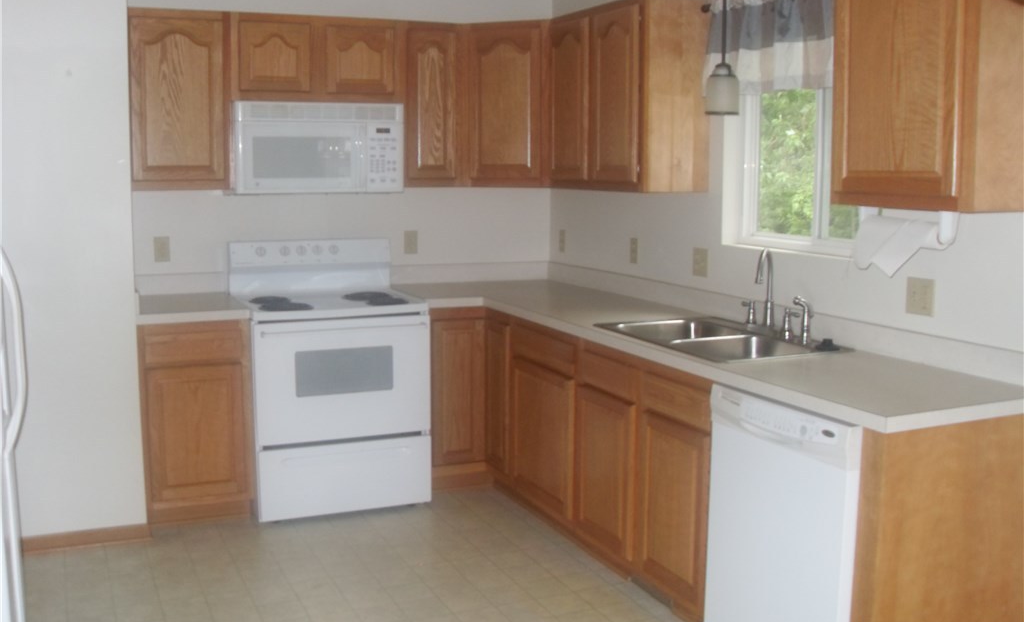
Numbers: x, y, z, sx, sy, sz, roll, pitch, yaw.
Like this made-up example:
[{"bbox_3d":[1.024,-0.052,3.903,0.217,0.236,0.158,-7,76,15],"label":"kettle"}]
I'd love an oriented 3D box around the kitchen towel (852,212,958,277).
[{"bbox_3d":[1.094,-0.183,2.808,0.120,0.175,0.310,-3,9,-24],"label":"kitchen towel"}]

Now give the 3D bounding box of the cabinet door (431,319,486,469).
[{"bbox_3d":[-0.245,0.362,4.511,0.257,0.660,0.022,-3,9,-24],"label":"cabinet door"}]

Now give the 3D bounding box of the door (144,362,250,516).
[{"bbox_3d":[-1.271,0.503,4.058,0.395,0.588,0.022,-3,9,-24],"label":"door"}]

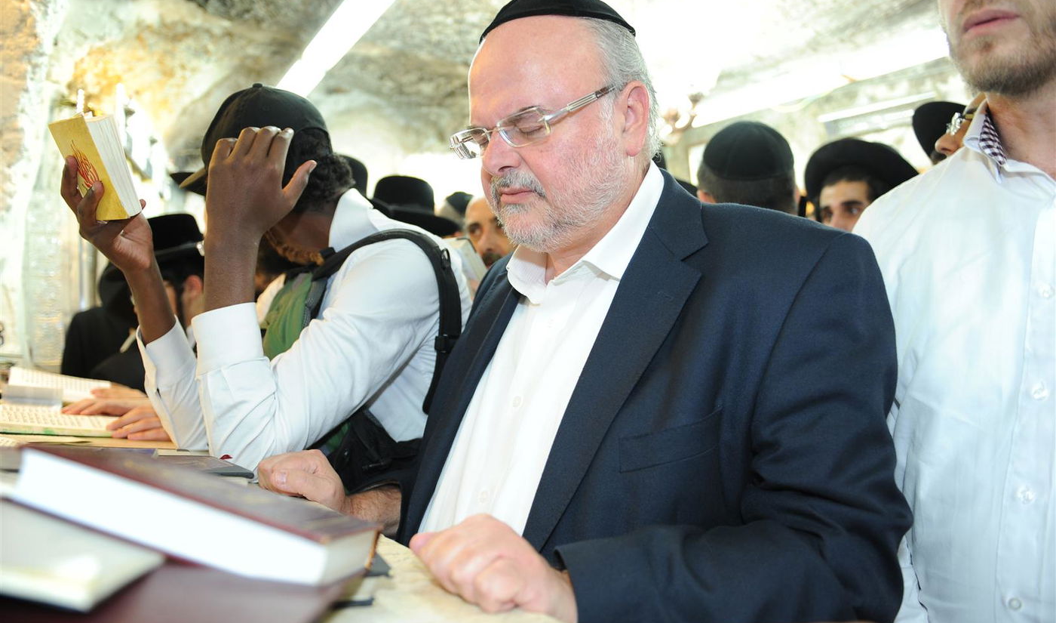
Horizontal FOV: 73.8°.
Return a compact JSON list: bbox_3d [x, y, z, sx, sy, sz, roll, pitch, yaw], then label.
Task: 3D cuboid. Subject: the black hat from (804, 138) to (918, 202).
[{"bbox_3d":[0.750,-0.311,1.550,0.290,0.130,0.320,-2,-22,37],"label":"black hat"}]

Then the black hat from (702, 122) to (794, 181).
[{"bbox_3d":[0.370,-0.283,1.175,0.160,0.075,0.165,-1,26,7],"label":"black hat"}]

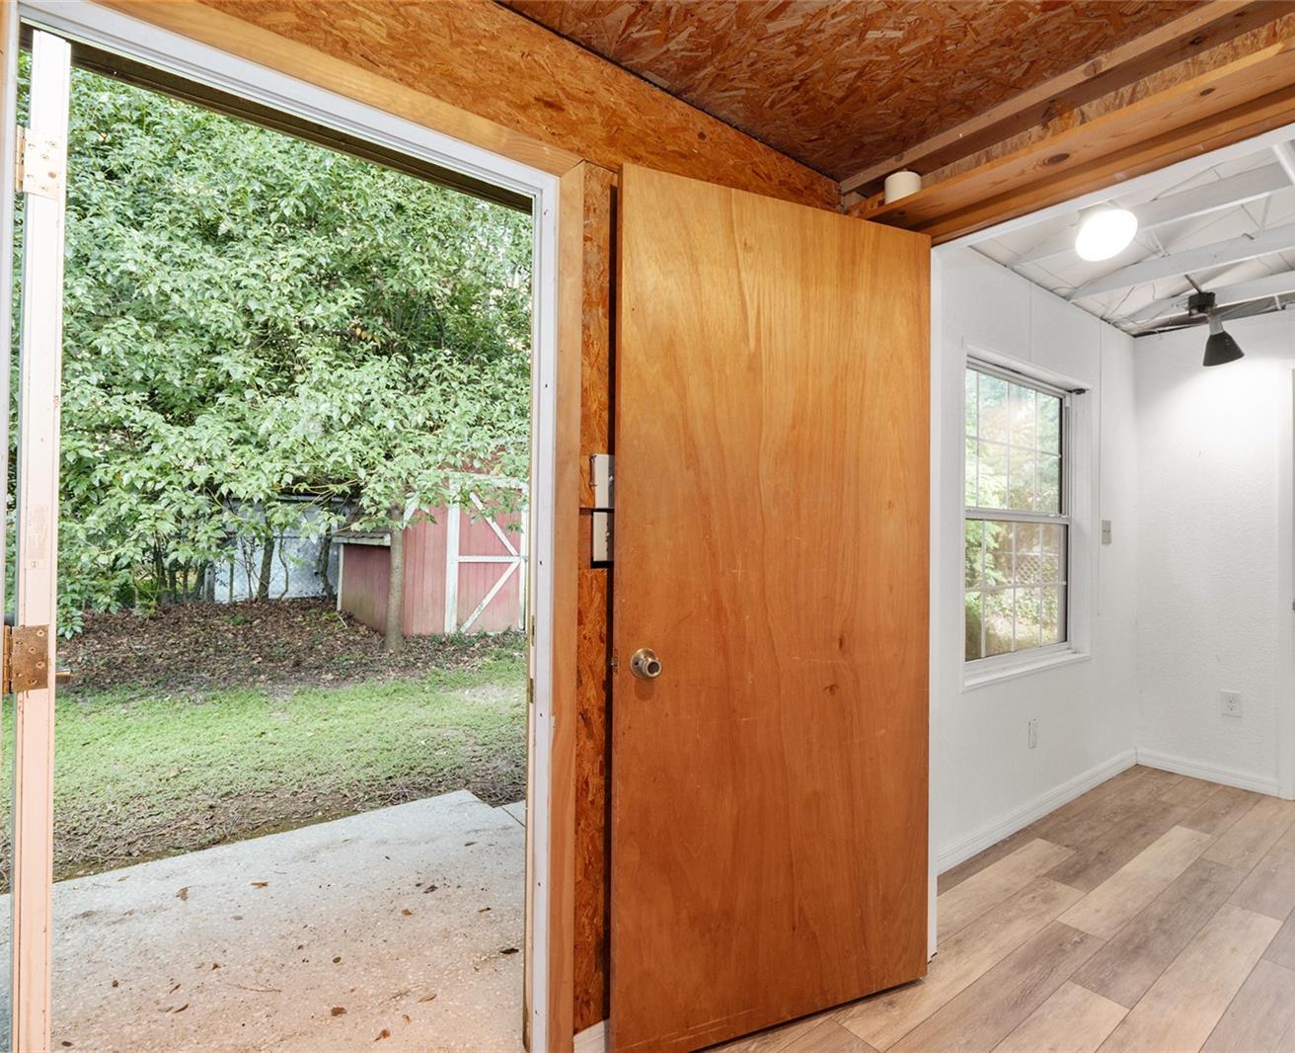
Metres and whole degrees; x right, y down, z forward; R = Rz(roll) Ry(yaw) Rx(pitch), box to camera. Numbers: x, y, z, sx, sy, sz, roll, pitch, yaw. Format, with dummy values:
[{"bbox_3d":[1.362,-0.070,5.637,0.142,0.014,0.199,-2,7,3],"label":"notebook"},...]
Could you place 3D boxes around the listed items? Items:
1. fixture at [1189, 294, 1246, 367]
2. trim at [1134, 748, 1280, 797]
[{"bbox_3d":[2.642,-0.916,3.052,0.200,0.315,0.175,0,0,-38],"label":"fixture"},{"bbox_3d":[2.793,1.225,3.300,0.016,0.090,0.552,0,0,-38],"label":"trim"}]

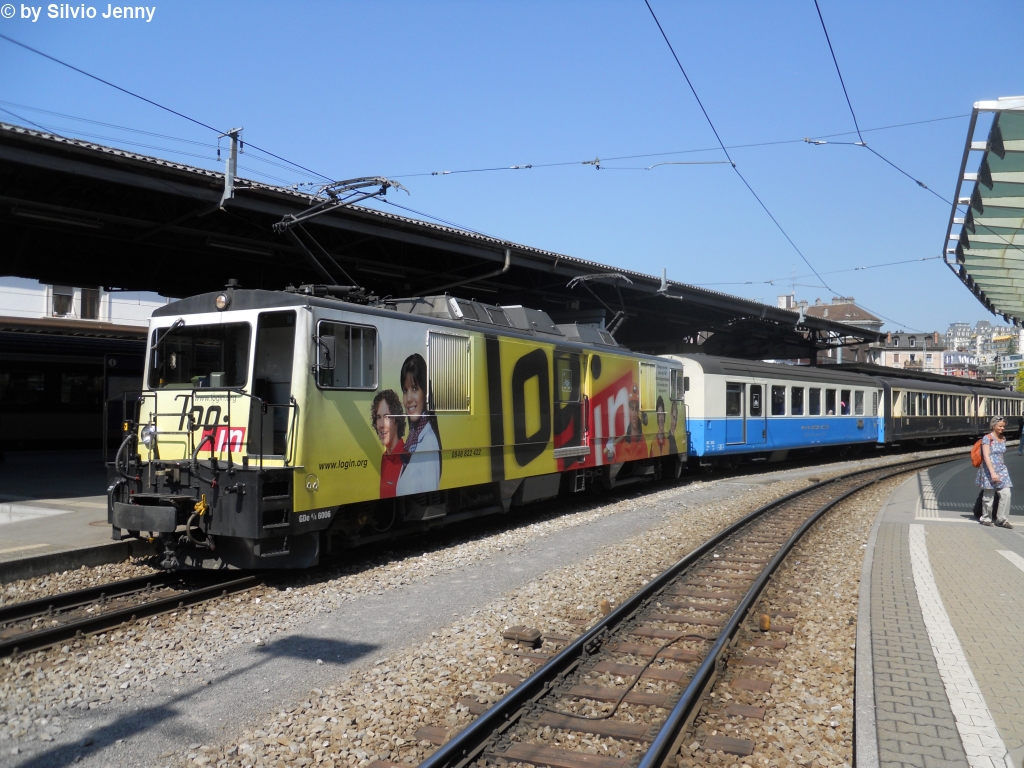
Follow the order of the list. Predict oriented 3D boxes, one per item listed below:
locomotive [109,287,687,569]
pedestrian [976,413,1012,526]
[{"bbox_3d":[-0.123,0.543,15.764,2.700,3.700,15.800,-1,-2,29],"label":"locomotive"},{"bbox_3d":[7.165,1.299,12.300,0.480,1.650,0.480,1,-2,-20],"label":"pedestrian"}]

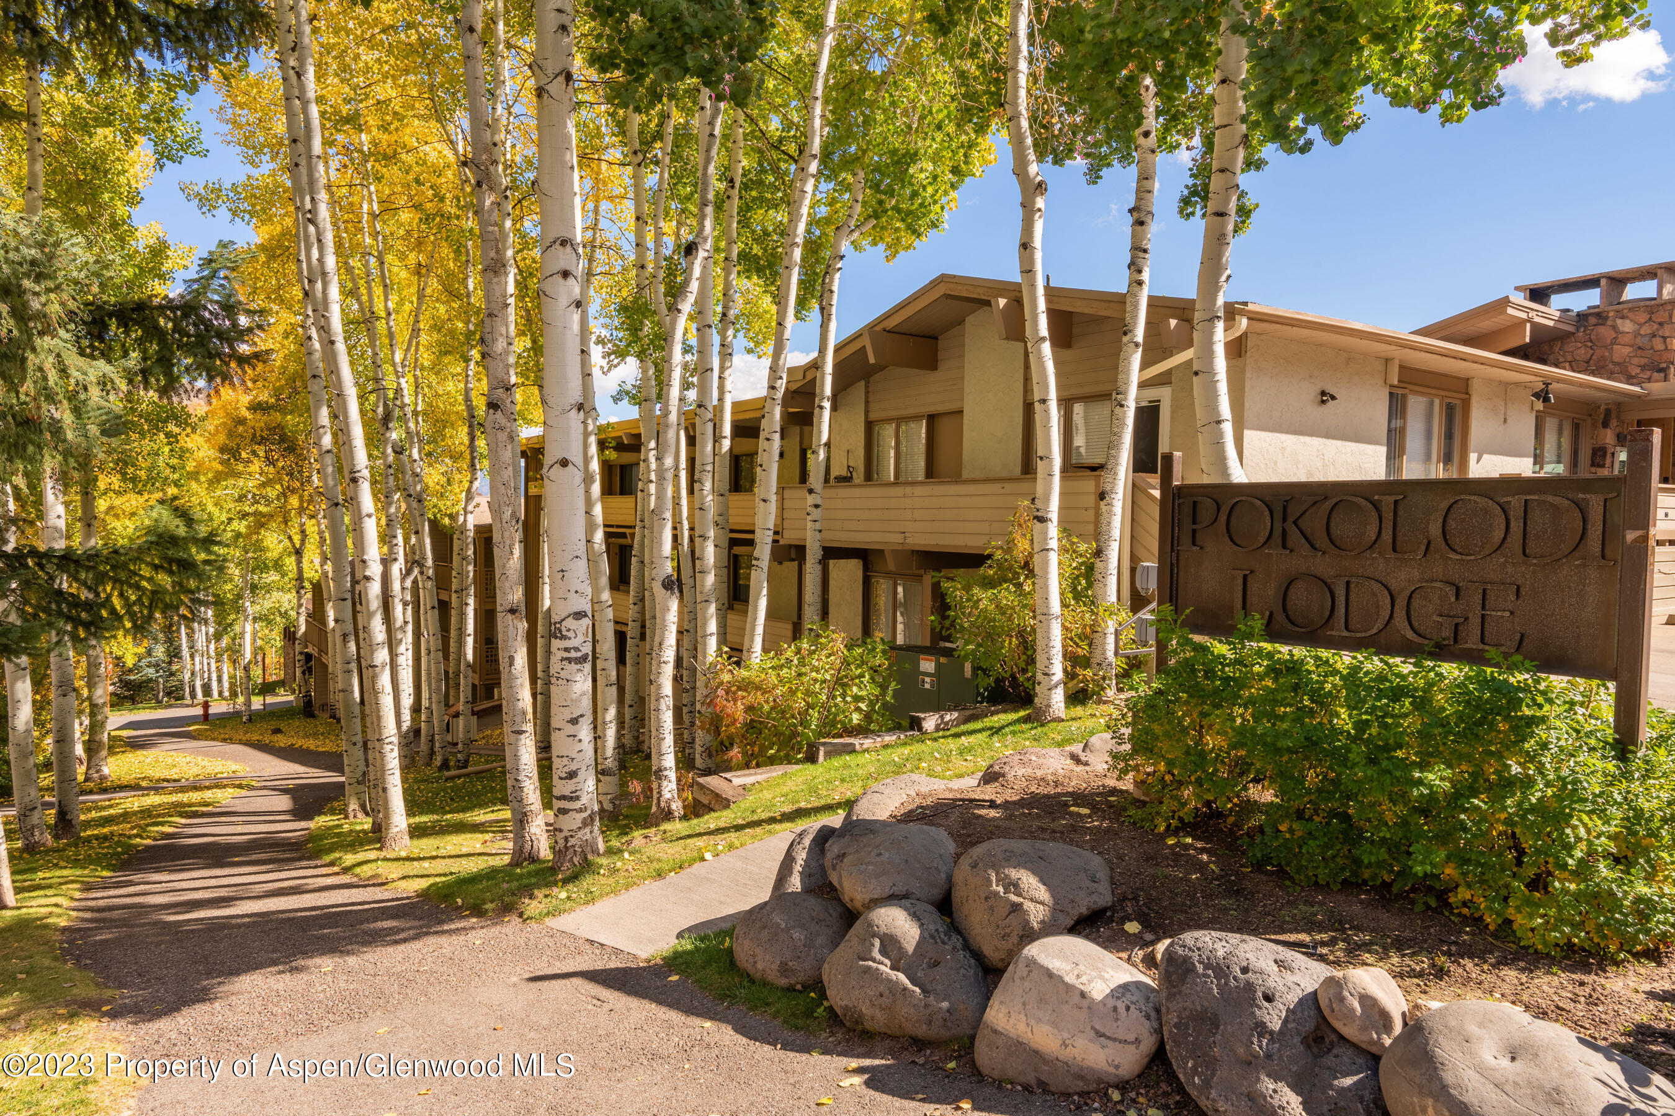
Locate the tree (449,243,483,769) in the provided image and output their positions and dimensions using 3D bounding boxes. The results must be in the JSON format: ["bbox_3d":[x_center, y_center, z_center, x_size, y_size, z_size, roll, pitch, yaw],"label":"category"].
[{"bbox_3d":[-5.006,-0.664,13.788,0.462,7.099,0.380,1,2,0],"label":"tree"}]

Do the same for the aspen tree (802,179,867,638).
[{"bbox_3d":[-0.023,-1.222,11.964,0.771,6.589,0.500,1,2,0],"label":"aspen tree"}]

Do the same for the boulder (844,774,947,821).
[{"bbox_3d":[0.365,1.529,6.409,0.623,0.356,0.500,1,2,0],"label":"boulder"}]

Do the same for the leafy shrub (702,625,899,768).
[{"bbox_3d":[-0.351,1.413,10.358,1.937,1.434,1.700,1,2,0],"label":"leafy shrub"}]

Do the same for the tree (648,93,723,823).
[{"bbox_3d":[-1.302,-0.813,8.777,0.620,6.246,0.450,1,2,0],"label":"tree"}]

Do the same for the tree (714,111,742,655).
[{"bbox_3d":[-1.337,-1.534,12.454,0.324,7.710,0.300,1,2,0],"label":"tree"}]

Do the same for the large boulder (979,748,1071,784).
[{"bbox_3d":[1.289,1.428,6.955,0.667,0.278,0.500,1,2,0],"label":"large boulder"}]

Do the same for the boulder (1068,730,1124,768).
[{"bbox_3d":[1.911,1.406,7.454,0.457,0.298,0.420,1,2,0],"label":"boulder"}]

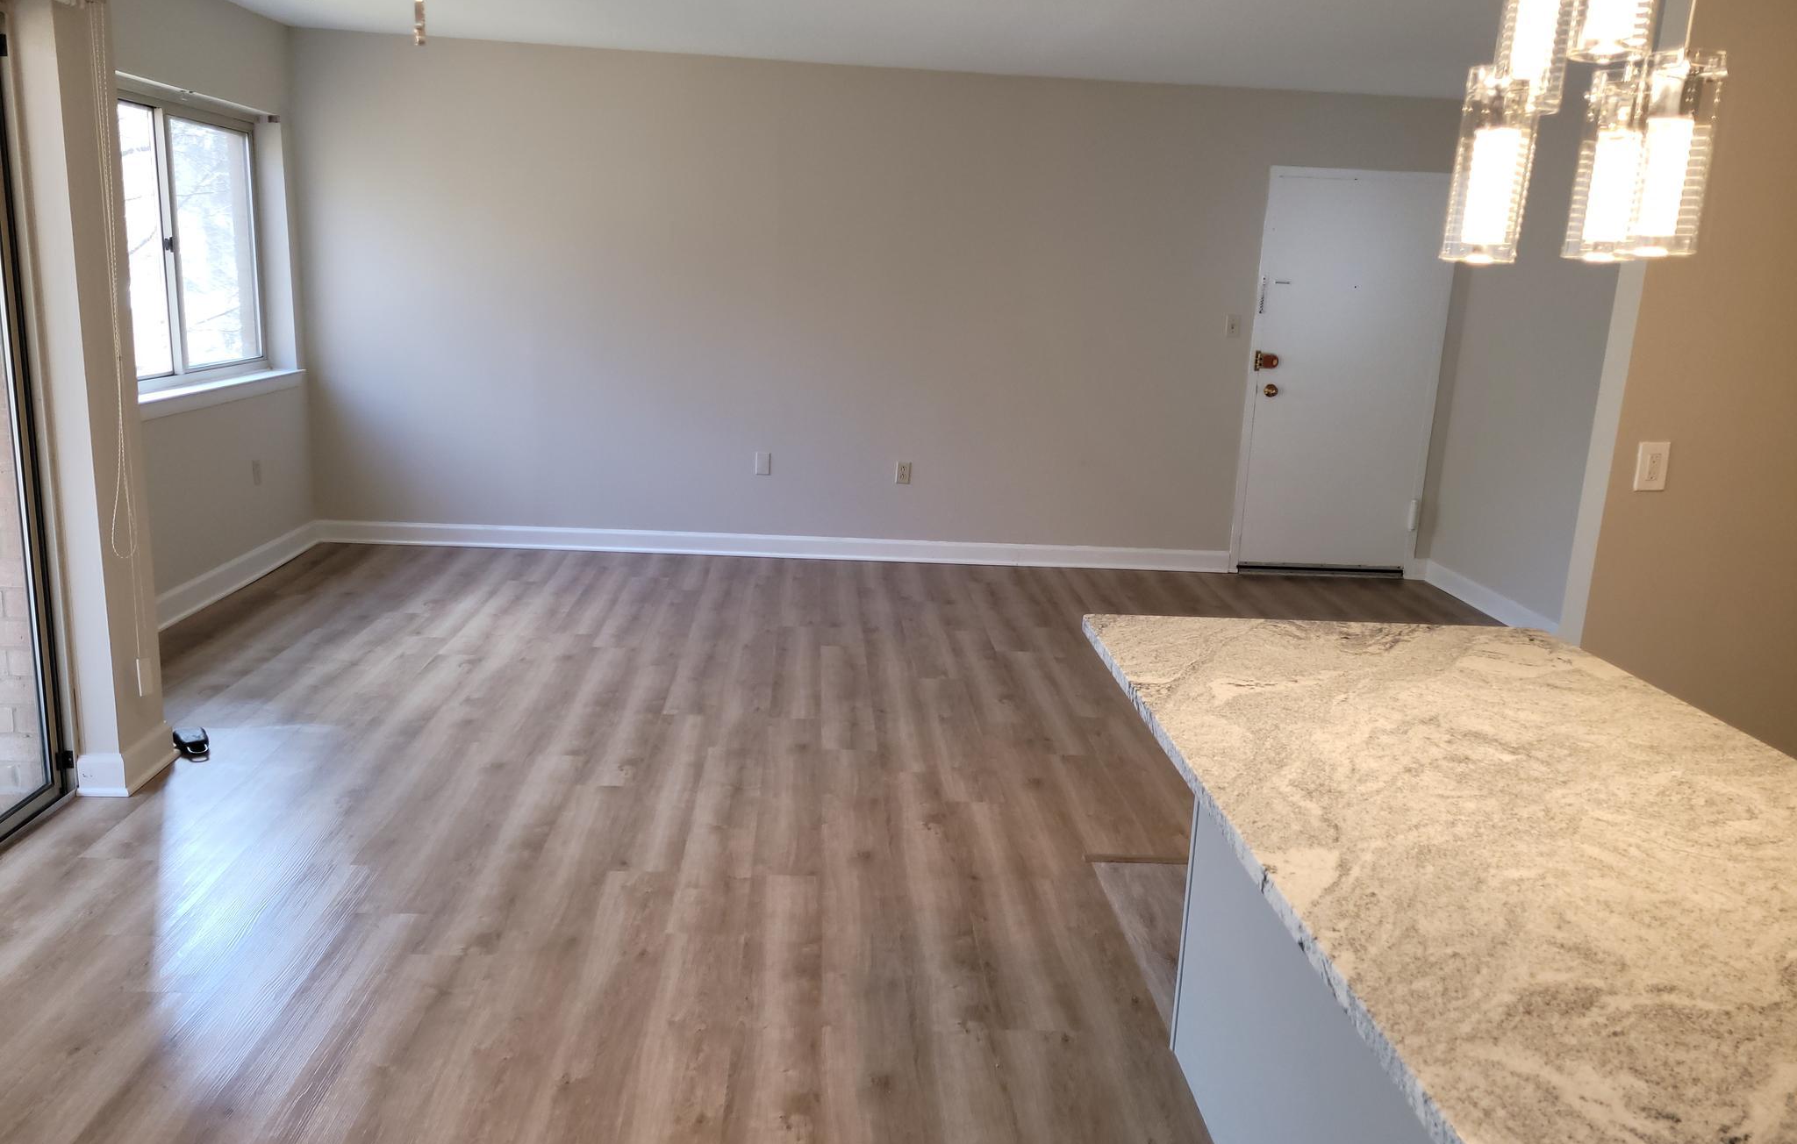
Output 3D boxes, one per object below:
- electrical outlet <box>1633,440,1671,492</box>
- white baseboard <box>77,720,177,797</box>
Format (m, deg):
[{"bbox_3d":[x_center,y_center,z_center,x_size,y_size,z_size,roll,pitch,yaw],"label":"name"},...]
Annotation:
[{"bbox_3d":[1.819,-0.254,3.255,0.074,0.118,0.010,2,13,-4],"label":"electrical outlet"},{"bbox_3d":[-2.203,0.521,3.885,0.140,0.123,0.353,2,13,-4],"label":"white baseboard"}]

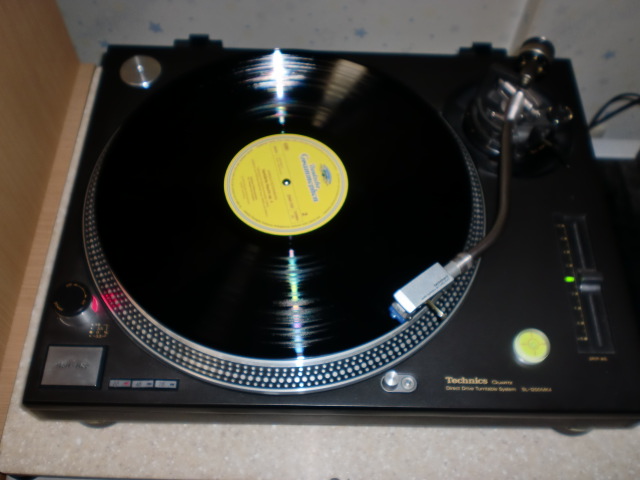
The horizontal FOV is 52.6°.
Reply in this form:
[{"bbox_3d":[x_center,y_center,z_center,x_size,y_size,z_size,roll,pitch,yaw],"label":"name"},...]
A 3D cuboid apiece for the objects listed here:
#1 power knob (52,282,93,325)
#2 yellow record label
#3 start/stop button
[{"bbox_3d":[-0.181,0.048,0.480,0.029,0.018,0.029,1,60,-2],"label":"power knob"},{"bbox_3d":[-0.027,-0.047,0.525,0.100,0.001,0.100,1,60,-2],"label":"yellow record label"},{"bbox_3d":[-0.177,0.091,0.465,0.039,0.004,0.029,1,60,-2],"label":"start/stop button"}]

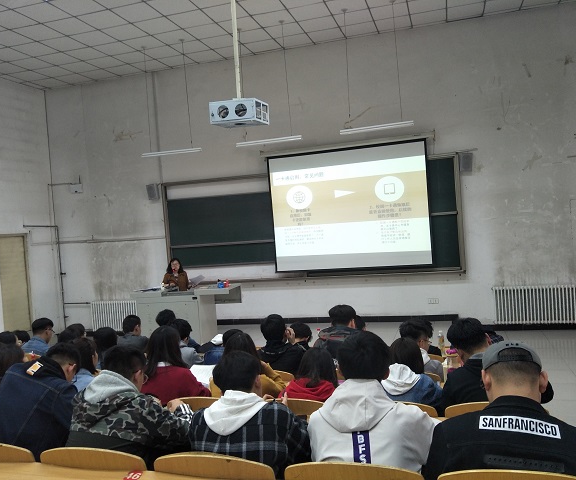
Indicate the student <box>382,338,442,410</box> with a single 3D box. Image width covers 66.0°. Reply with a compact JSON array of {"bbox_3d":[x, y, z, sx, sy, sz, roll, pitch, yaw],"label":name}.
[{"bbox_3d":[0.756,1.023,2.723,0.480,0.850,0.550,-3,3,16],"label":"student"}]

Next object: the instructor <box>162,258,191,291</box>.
[{"bbox_3d":[-2.101,1.162,8.607,0.480,1.600,0.350,-3,4,11],"label":"instructor"}]

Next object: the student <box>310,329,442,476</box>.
[{"bbox_3d":[0.402,0.934,1.895,0.510,1.200,0.700,-3,4,16],"label":"student"}]

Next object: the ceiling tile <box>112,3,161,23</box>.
[{"bbox_3d":[-2.310,-3.485,6.821,0.600,0.030,0.560,-3,3,16],"label":"ceiling tile"}]

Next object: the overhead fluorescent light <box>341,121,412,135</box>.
[{"bbox_3d":[1.410,-1.787,7.071,1.200,0.080,0.120,-3,3,16],"label":"overhead fluorescent light"}]

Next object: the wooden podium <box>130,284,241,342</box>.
[{"bbox_3d":[-1.799,1.441,8.186,1.940,1.100,0.700,-3,4,16],"label":"wooden podium"}]

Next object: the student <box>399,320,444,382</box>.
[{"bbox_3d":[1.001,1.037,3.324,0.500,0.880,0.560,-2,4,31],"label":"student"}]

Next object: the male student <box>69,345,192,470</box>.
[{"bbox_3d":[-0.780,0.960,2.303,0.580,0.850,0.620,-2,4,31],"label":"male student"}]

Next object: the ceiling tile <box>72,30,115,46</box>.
[{"bbox_3d":[-3.351,-3.476,7.665,0.600,0.020,0.600,-3,4,16],"label":"ceiling tile"}]

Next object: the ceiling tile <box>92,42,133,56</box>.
[{"bbox_3d":[-3.169,-3.498,8.134,0.600,0.030,0.560,-3,3,16],"label":"ceiling tile"}]

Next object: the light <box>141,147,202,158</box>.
[{"bbox_3d":[-2.154,-1.612,8.202,1.250,0.070,0.120,-3,4,16],"label":"light"}]

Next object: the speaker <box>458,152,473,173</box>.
[{"bbox_3d":[3.148,-1.371,7.848,0.220,0.350,0.200,-3,3,16],"label":"speaker"}]

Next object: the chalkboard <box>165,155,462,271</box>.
[{"bbox_3d":[0.224,-0.386,8.793,5.900,2.050,0.130,-3,3,16],"label":"chalkboard"}]

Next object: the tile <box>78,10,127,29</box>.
[{"bbox_3d":[-2.894,-3.454,6.985,0.600,0.030,0.560,-3,3,16],"label":"tile"}]

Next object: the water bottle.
[{"bbox_3d":[1.456,0.980,4.200,0.065,0.235,0.065,-3,4,16],"label":"water bottle"}]

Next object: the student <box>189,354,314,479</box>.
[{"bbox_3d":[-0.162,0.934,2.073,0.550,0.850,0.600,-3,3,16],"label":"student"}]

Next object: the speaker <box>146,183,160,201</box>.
[{"bbox_3d":[-2.966,-1.045,9.761,0.240,0.350,0.220,-4,4,6],"label":"speaker"}]

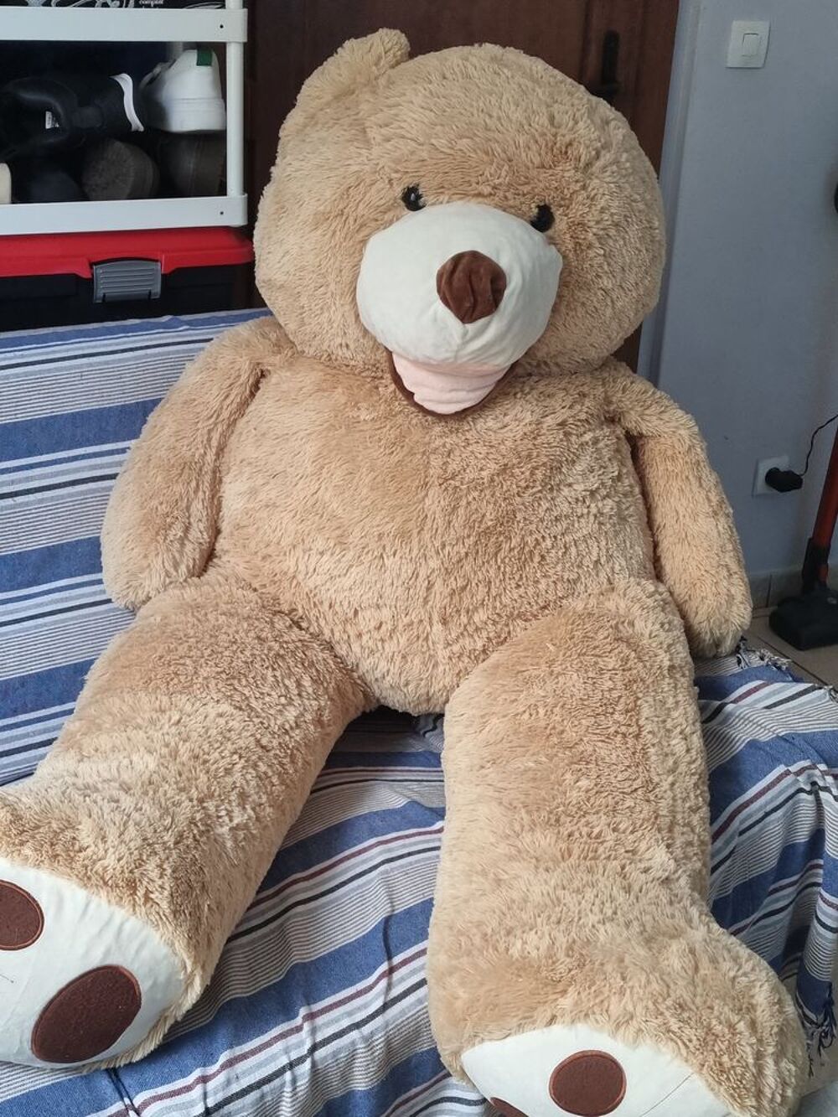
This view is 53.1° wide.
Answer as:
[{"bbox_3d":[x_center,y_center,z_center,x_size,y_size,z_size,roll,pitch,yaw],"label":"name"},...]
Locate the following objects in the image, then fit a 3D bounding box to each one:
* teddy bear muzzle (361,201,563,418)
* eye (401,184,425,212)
[{"bbox_3d":[0.042,-0.268,0.900,0.222,0.222,0.150,6,23,-7],"label":"teddy bear muzzle"},{"bbox_3d":[-0.007,-0.393,0.915,0.025,0.029,0.018,5,26,-7],"label":"eye"}]

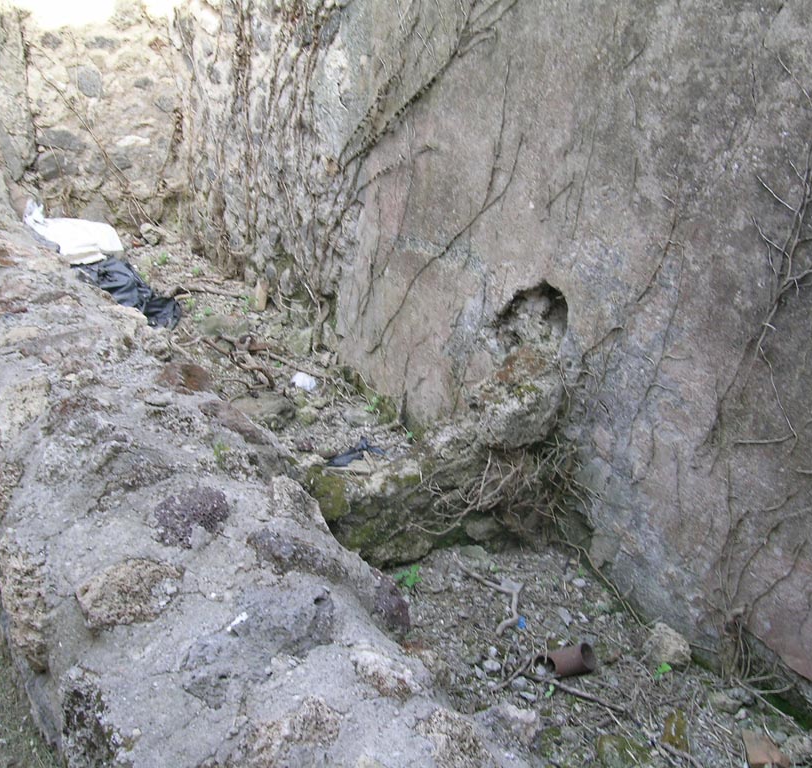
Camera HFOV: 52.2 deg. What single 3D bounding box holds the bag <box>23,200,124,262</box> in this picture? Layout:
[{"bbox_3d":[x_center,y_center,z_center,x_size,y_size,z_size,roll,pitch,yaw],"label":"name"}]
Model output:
[{"bbox_3d":[-2.277,-1.027,5.688,0.646,0.304,0.475,-11,22,-28],"label":"bag"}]

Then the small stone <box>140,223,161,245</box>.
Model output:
[{"bbox_3d":[-1.893,-1.115,6.137,0.142,0.133,0.124,-6,20,-16],"label":"small stone"}]

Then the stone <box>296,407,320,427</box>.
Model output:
[{"bbox_3d":[-0.382,0.126,3.209,0.085,0.060,0.075,-2,20,-7],"label":"stone"}]

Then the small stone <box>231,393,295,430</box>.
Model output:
[{"bbox_3d":[-0.559,0.110,3.181,0.240,0.110,0.180,-4,20,-10],"label":"small stone"}]

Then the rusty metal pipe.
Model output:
[{"bbox_3d":[0.423,0.723,2.168,0.135,0.074,0.074,-11,13,27],"label":"rusty metal pipe"}]

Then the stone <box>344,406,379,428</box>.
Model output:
[{"bbox_3d":[-0.172,0.129,3.200,0.130,0.060,0.100,-1,20,-3],"label":"stone"}]

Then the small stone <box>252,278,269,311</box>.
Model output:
[{"bbox_3d":[-0.801,-0.493,4.563,0.088,0.176,0.069,-3,20,-10],"label":"small stone"}]

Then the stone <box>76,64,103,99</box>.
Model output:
[{"bbox_3d":[-2.236,-2.137,5.851,0.179,0.226,0.122,-11,22,-28],"label":"stone"}]

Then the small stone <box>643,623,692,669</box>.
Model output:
[{"bbox_3d":[0.699,0.701,2.221,0.120,0.095,0.100,7,21,19],"label":"small stone"}]

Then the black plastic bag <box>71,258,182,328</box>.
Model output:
[{"bbox_3d":[-1.453,-0.455,4.307,0.436,0.233,0.776,-11,22,-28],"label":"black plastic bag"}]

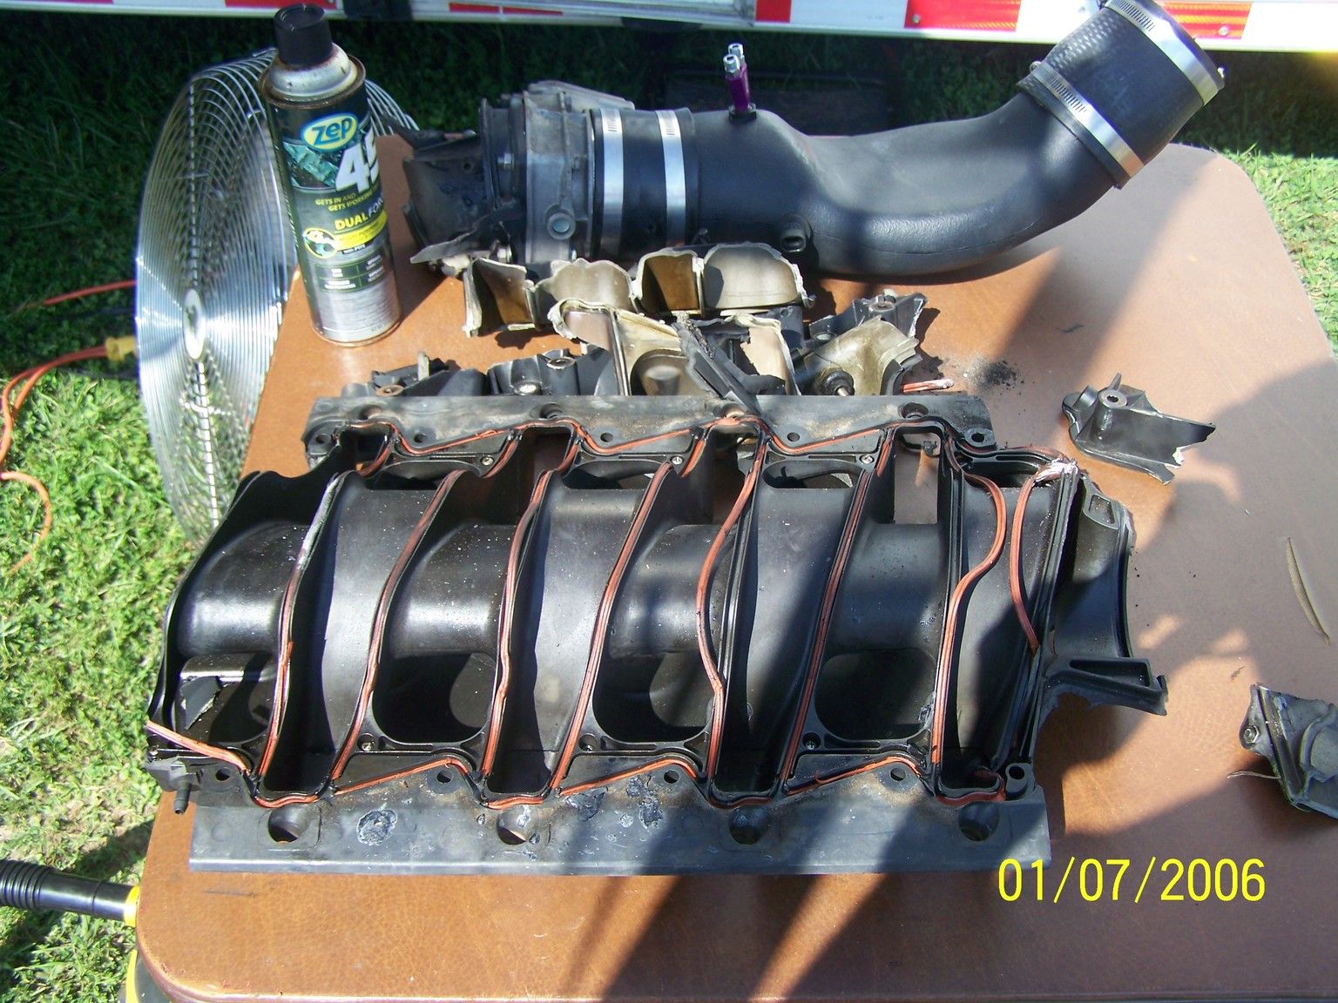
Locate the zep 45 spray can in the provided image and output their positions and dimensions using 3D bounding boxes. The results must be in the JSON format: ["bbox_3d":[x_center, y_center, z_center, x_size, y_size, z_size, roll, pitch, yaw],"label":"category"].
[{"bbox_3d":[-0.234,-0.221,1.022,0.069,0.252,0.069,0,49,0],"label":"zep 45 spray can"}]

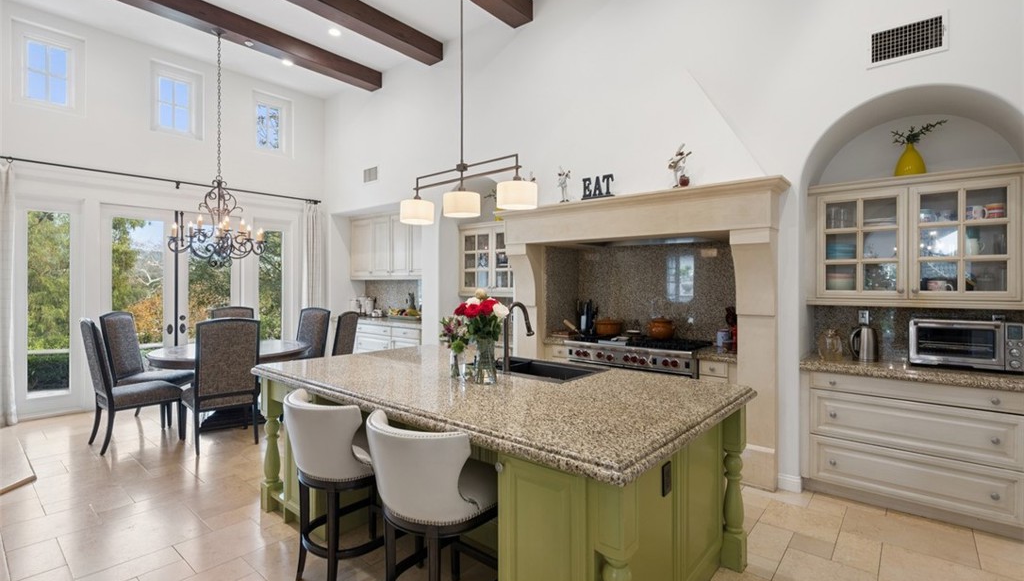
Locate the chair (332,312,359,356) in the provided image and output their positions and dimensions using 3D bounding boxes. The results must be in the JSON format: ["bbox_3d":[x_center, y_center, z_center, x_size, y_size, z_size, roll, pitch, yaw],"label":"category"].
[{"bbox_3d":[-2.146,0.830,5.180,0.690,1.160,0.520,0,0,4],"label":"chair"}]

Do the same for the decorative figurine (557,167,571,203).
[{"bbox_3d":[0.473,-0.976,4.176,0.120,0.325,0.100,0,1,27],"label":"decorative figurine"}]

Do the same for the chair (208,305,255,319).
[{"bbox_3d":[-3.606,0.820,5.940,0.520,1.160,0.690,0,1,-35],"label":"chair"}]

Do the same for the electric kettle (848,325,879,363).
[{"bbox_3d":[2.466,0.377,3.174,0.165,0.250,0.125,1,1,41],"label":"electric kettle"}]

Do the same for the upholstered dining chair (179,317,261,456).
[{"bbox_3d":[-2.667,0.811,4.169,0.520,1.150,0.670,0,1,-41],"label":"upholstered dining chair"}]

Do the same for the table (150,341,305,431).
[{"bbox_3d":[-2.985,1.003,4.895,1.520,0.760,1.520,1,1,41],"label":"table"}]

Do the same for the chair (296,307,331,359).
[{"bbox_3d":[-2.637,0.799,5.512,0.520,1.150,0.670,0,1,24],"label":"chair"}]

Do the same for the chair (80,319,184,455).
[{"bbox_3d":[-3.567,0.834,4.262,0.520,1.160,0.690,1,1,36],"label":"chair"}]

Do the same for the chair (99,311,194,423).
[{"bbox_3d":[-3.791,0.802,4.776,0.670,1.150,0.520,0,1,-8],"label":"chair"}]

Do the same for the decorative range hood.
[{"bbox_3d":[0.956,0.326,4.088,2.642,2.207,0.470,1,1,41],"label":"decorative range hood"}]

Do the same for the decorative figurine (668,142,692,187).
[{"bbox_3d":[1.319,-0.976,3.567,0.190,0.347,0.140,1,1,34],"label":"decorative figurine"}]

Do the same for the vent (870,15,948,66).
[{"bbox_3d":[2.415,-1.530,2.787,0.385,0.240,0.020,1,1,41],"label":"vent"}]

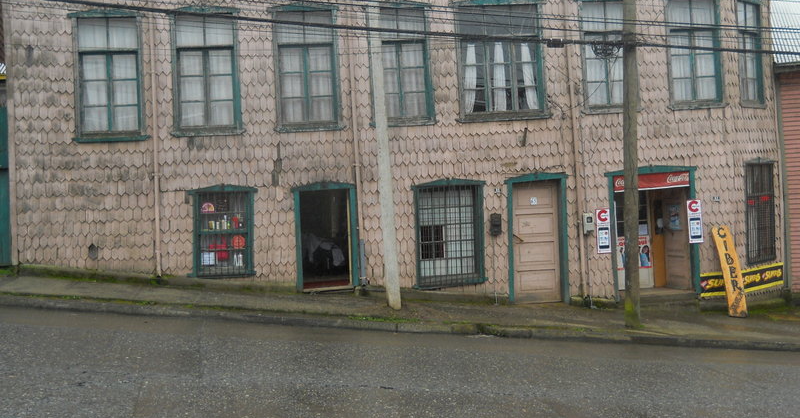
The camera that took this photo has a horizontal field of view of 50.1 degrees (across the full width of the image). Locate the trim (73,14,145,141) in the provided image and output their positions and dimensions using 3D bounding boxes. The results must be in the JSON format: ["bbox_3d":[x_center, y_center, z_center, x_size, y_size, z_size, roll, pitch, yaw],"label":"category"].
[{"bbox_3d":[-5.096,-2.310,14.958,1.105,2.226,0.170,-3,-1,-10],"label":"trim"}]

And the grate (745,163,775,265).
[{"bbox_3d":[7.620,0.051,18.047,1.238,2.200,0.120,-2,-2,-38],"label":"grate"}]

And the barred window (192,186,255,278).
[{"bbox_3d":[-3.231,0.395,15.605,1.187,1.704,0.120,-3,-1,-10],"label":"barred window"}]

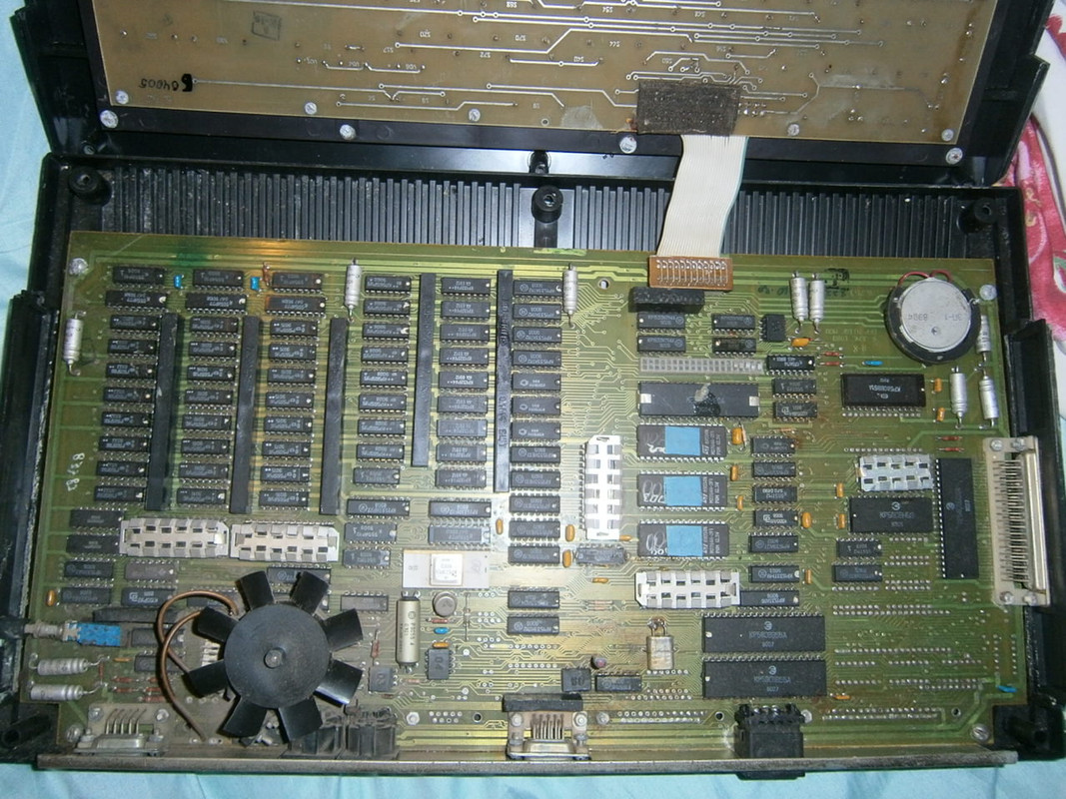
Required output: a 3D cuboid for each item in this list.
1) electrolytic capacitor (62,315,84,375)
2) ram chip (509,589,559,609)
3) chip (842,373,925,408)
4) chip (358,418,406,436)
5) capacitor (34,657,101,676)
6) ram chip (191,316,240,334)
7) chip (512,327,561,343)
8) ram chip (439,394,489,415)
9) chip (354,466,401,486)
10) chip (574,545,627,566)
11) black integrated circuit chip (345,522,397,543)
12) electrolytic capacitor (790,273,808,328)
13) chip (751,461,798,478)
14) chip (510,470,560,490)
[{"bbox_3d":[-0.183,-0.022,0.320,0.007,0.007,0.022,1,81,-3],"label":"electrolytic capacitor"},{"bbox_3d":[0.000,0.079,0.317,0.021,0.004,0.007,1,81,-3],"label":"ram chip"},{"bbox_3d":[0.149,-0.004,0.341,0.036,0.005,0.014,1,82,-3],"label":"chip"},{"bbox_3d":[-0.062,0.011,0.328,0.019,0.004,0.008,1,82,-3],"label":"chip"},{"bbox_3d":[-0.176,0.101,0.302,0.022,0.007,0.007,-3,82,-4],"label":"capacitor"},{"bbox_3d":[-0.130,-0.030,0.328,0.019,0.004,0.007,1,81,-3],"label":"ram chip"},{"bbox_3d":[0.002,-0.027,0.334,0.020,0.004,0.007,1,83,-3],"label":"chip"},{"bbox_3d":[-0.029,0.003,0.328,0.021,0.004,0.007,1,81,-3],"label":"ram chip"},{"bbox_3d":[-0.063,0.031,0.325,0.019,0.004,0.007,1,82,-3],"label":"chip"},{"bbox_3d":[0.027,0.063,0.323,0.020,0.005,0.007,1,81,-3],"label":"chip"},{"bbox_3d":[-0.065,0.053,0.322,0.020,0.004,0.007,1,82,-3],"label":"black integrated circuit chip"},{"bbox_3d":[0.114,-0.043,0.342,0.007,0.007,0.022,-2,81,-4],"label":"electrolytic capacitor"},{"bbox_3d":[0.100,0.029,0.331,0.018,0.004,0.007,1,81,-3],"label":"chip"},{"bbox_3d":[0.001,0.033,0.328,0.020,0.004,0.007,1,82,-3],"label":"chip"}]

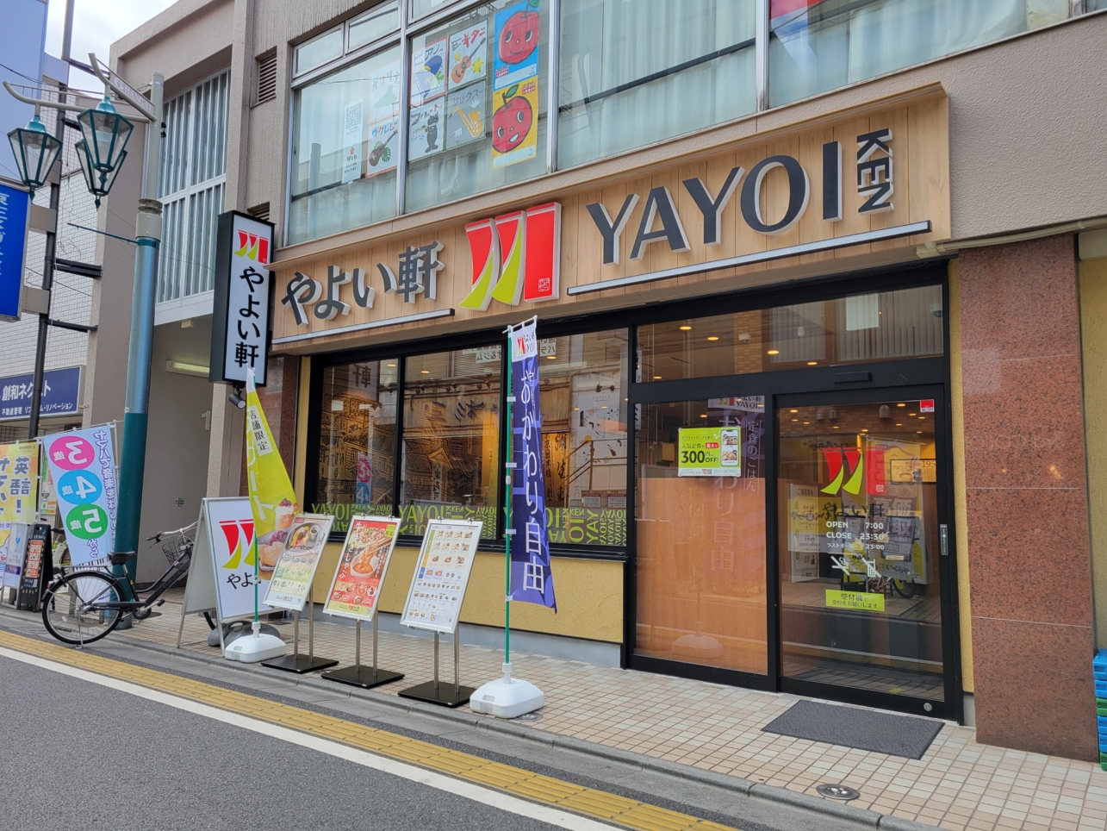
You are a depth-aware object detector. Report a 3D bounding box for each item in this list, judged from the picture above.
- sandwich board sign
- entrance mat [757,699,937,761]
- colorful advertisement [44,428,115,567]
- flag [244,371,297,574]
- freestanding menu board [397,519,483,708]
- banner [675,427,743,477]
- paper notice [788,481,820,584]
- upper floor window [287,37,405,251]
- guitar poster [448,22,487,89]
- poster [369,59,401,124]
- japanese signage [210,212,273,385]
[{"bbox_3d":[-2.861,1.428,7.686,0.683,1.347,0.824,-3,-6,32],"label":"sandwich board sign"},{"bbox_3d":[1.799,1.865,4.989,0.894,0.012,0.734,-3,-3,35],"label":"entrance mat"},{"bbox_3d":[-4.928,1.070,8.750,0.660,1.850,0.150,4,-6,-29],"label":"colorful advertisement"},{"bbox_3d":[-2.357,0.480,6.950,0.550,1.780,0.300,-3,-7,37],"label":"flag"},{"bbox_3d":[-0.758,1.330,5.787,0.540,1.210,0.390,-4,-7,40],"label":"freestanding menu board"},{"bbox_3d":[1.156,0.273,6.175,0.503,0.364,0.010,-3,-6,35],"label":"banner"},{"bbox_3d":[1.940,0.904,6.439,0.030,0.740,0.580,-3,-7,37],"label":"paper notice"},{"bbox_3d":[-2.209,-2.838,8.747,1.850,1.870,0.080,-3,-7,37],"label":"upper floor window"},{"bbox_3d":[-0.790,-3.316,7.672,0.463,0.560,0.010,-3,-6,35],"label":"guitar poster"},{"bbox_3d":[-1.713,-3.287,8.443,0.490,0.570,0.010,-3,-7,37],"label":"poster"},{"bbox_3d":[-3.218,-1.175,8.609,0.248,1.720,0.493,-3,-6,35],"label":"japanese signage"}]

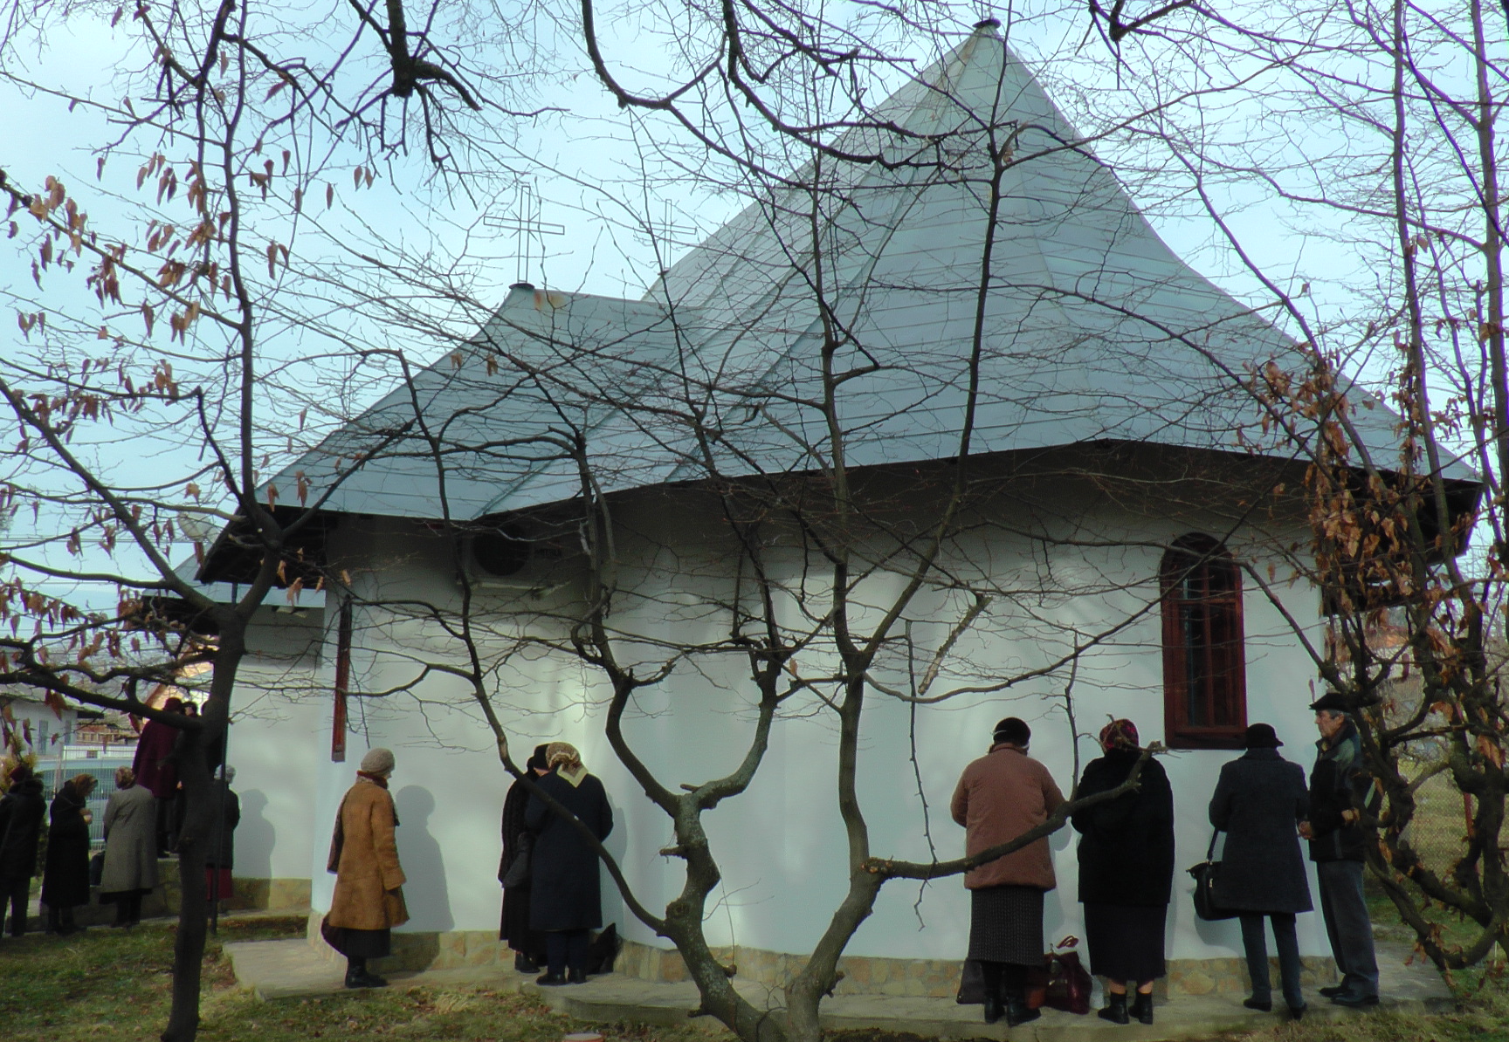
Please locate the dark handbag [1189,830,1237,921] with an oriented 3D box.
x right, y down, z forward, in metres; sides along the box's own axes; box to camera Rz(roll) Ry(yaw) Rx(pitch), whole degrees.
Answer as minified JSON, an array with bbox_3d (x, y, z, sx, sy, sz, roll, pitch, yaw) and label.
[{"bbox_3d":[2.629,2.020,9.188,0.360,0.505,0.160,-3,-11,17],"label":"dark handbag"}]

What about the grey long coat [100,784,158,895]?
[{"bbox_3d":[-5.938,3.016,15.296,0.520,1.020,0.380,5,-9,-30],"label":"grey long coat"}]

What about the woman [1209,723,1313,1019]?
[{"bbox_3d":[2.791,1.907,8.889,0.560,1.560,0.430,-1,-8,7],"label":"woman"}]

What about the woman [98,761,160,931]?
[{"bbox_3d":[-5.938,3.084,15.287,0.520,1.470,0.400,5,-9,-30],"label":"woman"}]

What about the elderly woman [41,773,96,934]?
[{"bbox_3d":[-6.456,3.121,15.177,0.500,1.466,0.480,1,-11,-6],"label":"elderly woman"}]

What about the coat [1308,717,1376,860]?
[{"bbox_3d":[3.585,1.645,9.819,0.410,0.853,0.500,2,-11,-7],"label":"coat"}]

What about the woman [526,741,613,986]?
[{"bbox_3d":[-1.166,2.149,10.191,0.530,1.490,0.430,3,-9,-18],"label":"woman"}]

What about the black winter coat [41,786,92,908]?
[{"bbox_3d":[-6.482,3.071,15.186,0.450,1.120,0.480,1,-11,-6],"label":"black winter coat"}]

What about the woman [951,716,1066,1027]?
[{"bbox_3d":[1.362,1.848,8.604,0.600,1.590,0.450,-1,-8,13],"label":"woman"}]

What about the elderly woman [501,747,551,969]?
[{"bbox_3d":[-1.560,2.339,11.259,0.500,1.555,0.420,-7,-13,33],"label":"elderly woman"}]

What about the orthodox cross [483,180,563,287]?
[{"bbox_3d":[-1.944,-2.422,13.639,0.670,0.877,0.050,4,-11,-17],"label":"orthodox cross"}]

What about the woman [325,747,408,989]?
[{"bbox_3d":[-2.483,2.193,10.278,0.420,1.480,0.460,8,-11,-44],"label":"woman"}]

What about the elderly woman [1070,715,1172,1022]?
[{"bbox_3d":[1.988,1.873,8.706,0.530,1.593,0.400,2,-11,-9],"label":"elderly woman"}]

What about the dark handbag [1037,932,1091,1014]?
[{"bbox_3d":[1.728,2.498,8.926,0.300,0.400,0.200,-2,-8,15],"label":"dark handbag"}]

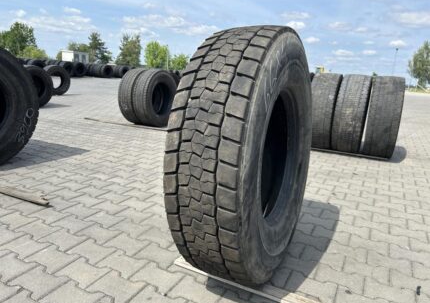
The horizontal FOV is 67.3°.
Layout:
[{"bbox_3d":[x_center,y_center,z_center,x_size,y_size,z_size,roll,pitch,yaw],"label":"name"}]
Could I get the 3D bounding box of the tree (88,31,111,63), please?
[{"bbox_3d":[-18.054,-15.296,50.087,3.874,5.956,3.874,-1,14,-19],"label":"tree"}]

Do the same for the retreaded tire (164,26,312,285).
[{"bbox_3d":[0.180,0.018,1.377,0.295,1.020,1.020,6,13,26],"label":"retreaded tire"}]

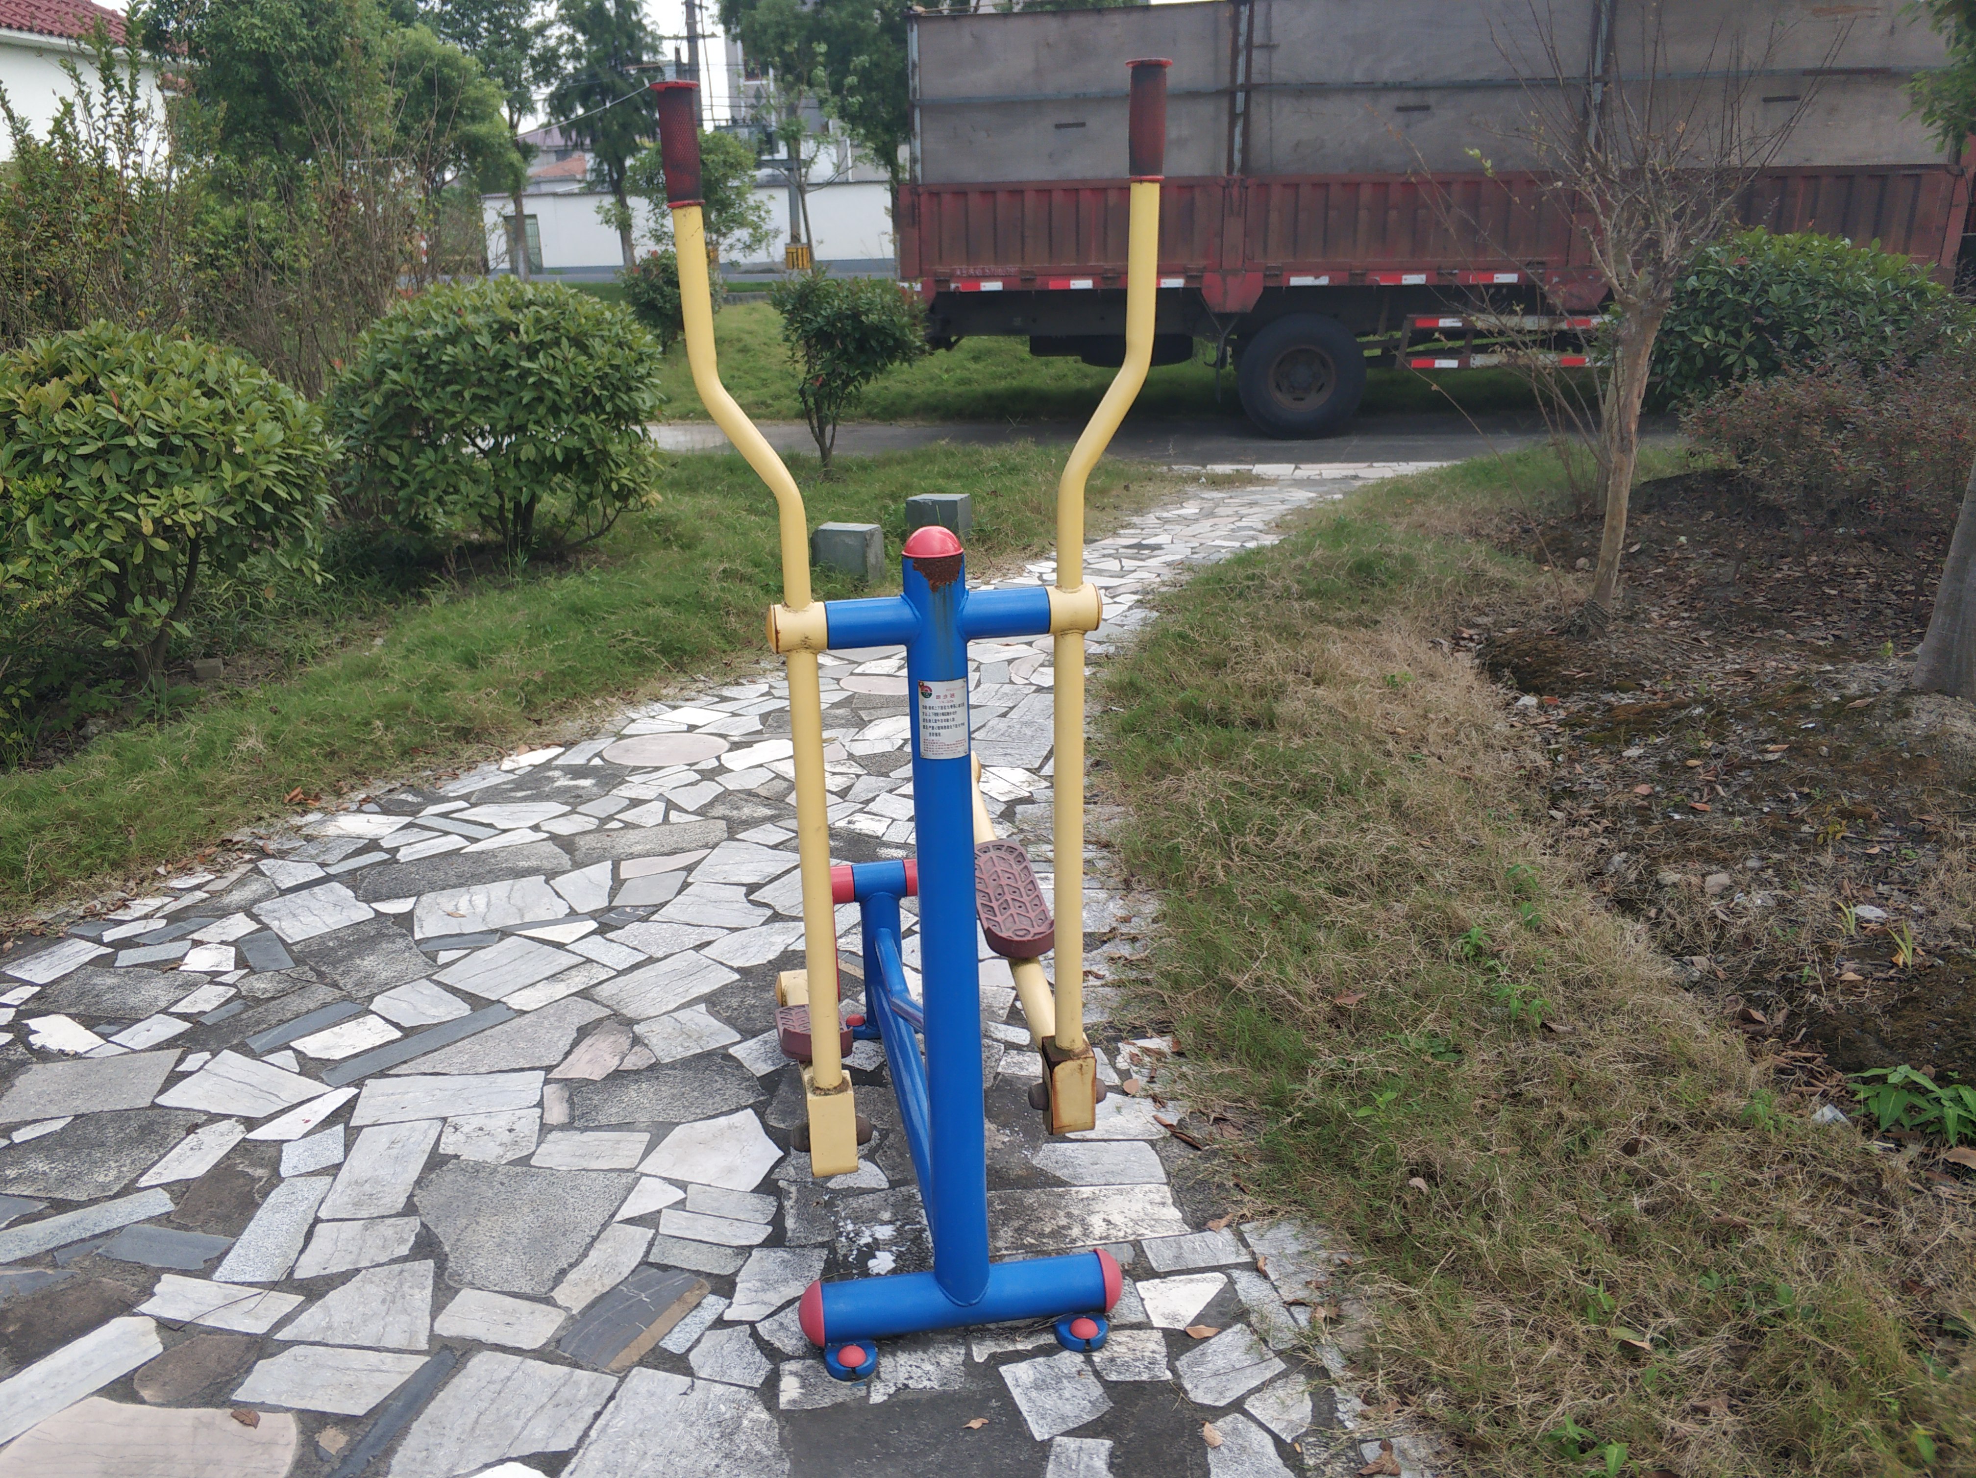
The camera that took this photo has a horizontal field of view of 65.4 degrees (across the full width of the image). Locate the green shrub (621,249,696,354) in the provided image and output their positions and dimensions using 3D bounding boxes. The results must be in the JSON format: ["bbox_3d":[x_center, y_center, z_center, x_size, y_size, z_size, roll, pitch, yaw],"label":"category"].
[{"bbox_3d":[-3.238,-4.450,15.897,1.150,1.092,1.100,-5,19,-10],"label":"green shrub"}]

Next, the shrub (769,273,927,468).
[{"bbox_3d":[-0.827,-2.162,9.087,0.950,1.131,0.950,-3,19,-5],"label":"shrub"}]

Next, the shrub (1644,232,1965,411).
[{"bbox_3d":[4.353,-2.071,8.310,1.900,1.263,1.700,8,21,26],"label":"shrub"}]

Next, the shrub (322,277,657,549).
[{"bbox_3d":[-2.256,-1.481,7.090,1.550,1.208,1.500,-7,20,-16],"label":"shrub"}]

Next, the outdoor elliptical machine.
[{"bbox_3d":[-0.143,-0.071,2.276,0.550,1.610,1.020,-5,19,-9],"label":"outdoor elliptical machine"}]

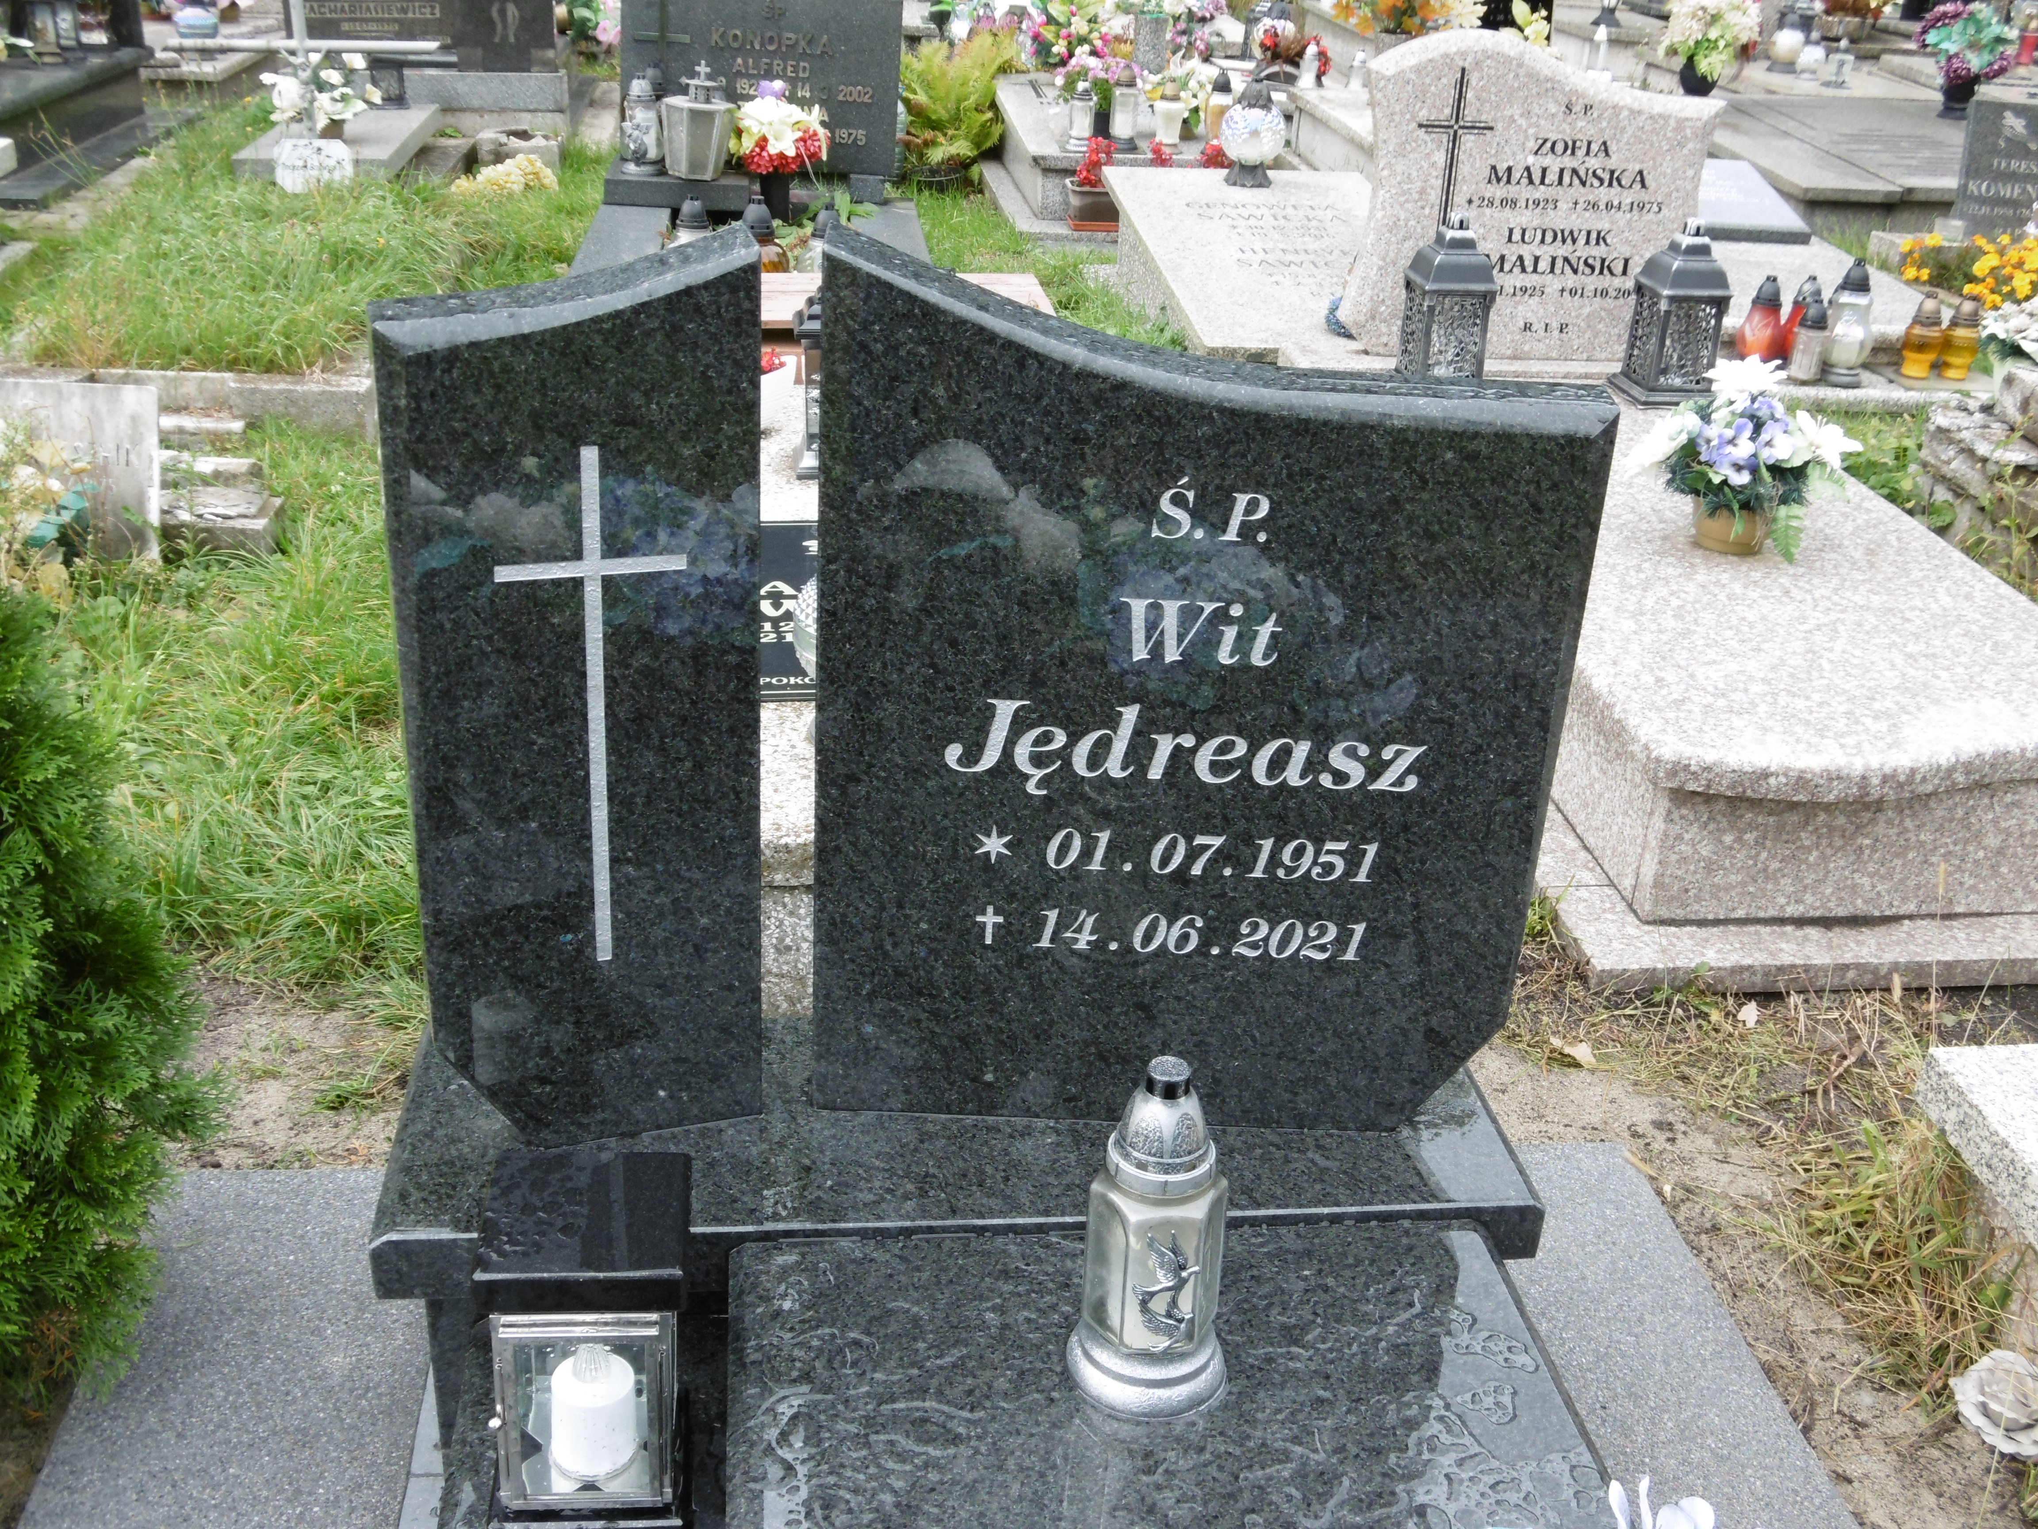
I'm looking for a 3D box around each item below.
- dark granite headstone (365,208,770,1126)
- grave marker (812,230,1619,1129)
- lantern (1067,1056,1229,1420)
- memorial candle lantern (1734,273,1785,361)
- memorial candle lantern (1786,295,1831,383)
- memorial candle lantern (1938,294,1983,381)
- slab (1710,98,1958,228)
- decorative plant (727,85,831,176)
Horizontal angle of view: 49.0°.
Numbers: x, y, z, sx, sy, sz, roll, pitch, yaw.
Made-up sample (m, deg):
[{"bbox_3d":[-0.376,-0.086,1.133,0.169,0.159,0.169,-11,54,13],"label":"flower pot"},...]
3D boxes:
[{"bbox_3d":[-0.348,-0.037,1.780,0.277,0.768,0.073,-6,28,-19],"label":"dark granite headstone"},{"bbox_3d":[0.146,-0.048,1.915,0.625,0.783,0.090,3,25,-1],"label":"grave marker"},{"bbox_3d":[0.106,0.347,1.708,0.128,0.281,0.128,3,25,0],"label":"lantern"},{"bbox_3d":[1.746,-1.048,5.224,0.108,0.194,0.108,0,27,-7],"label":"memorial candle lantern"},{"bbox_3d":[1.882,-1.012,5.305,0.085,0.190,0.085,0,25,-7],"label":"memorial candle lantern"},{"bbox_3d":[2.274,-1.032,5.386,0.092,0.195,0.092,0,25,-7],"label":"memorial candle lantern"},{"bbox_3d":[2.612,-1.820,6.753,1.200,0.120,1.475,0,27,-7],"label":"slab"},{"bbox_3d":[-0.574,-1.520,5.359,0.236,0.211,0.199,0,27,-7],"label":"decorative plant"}]

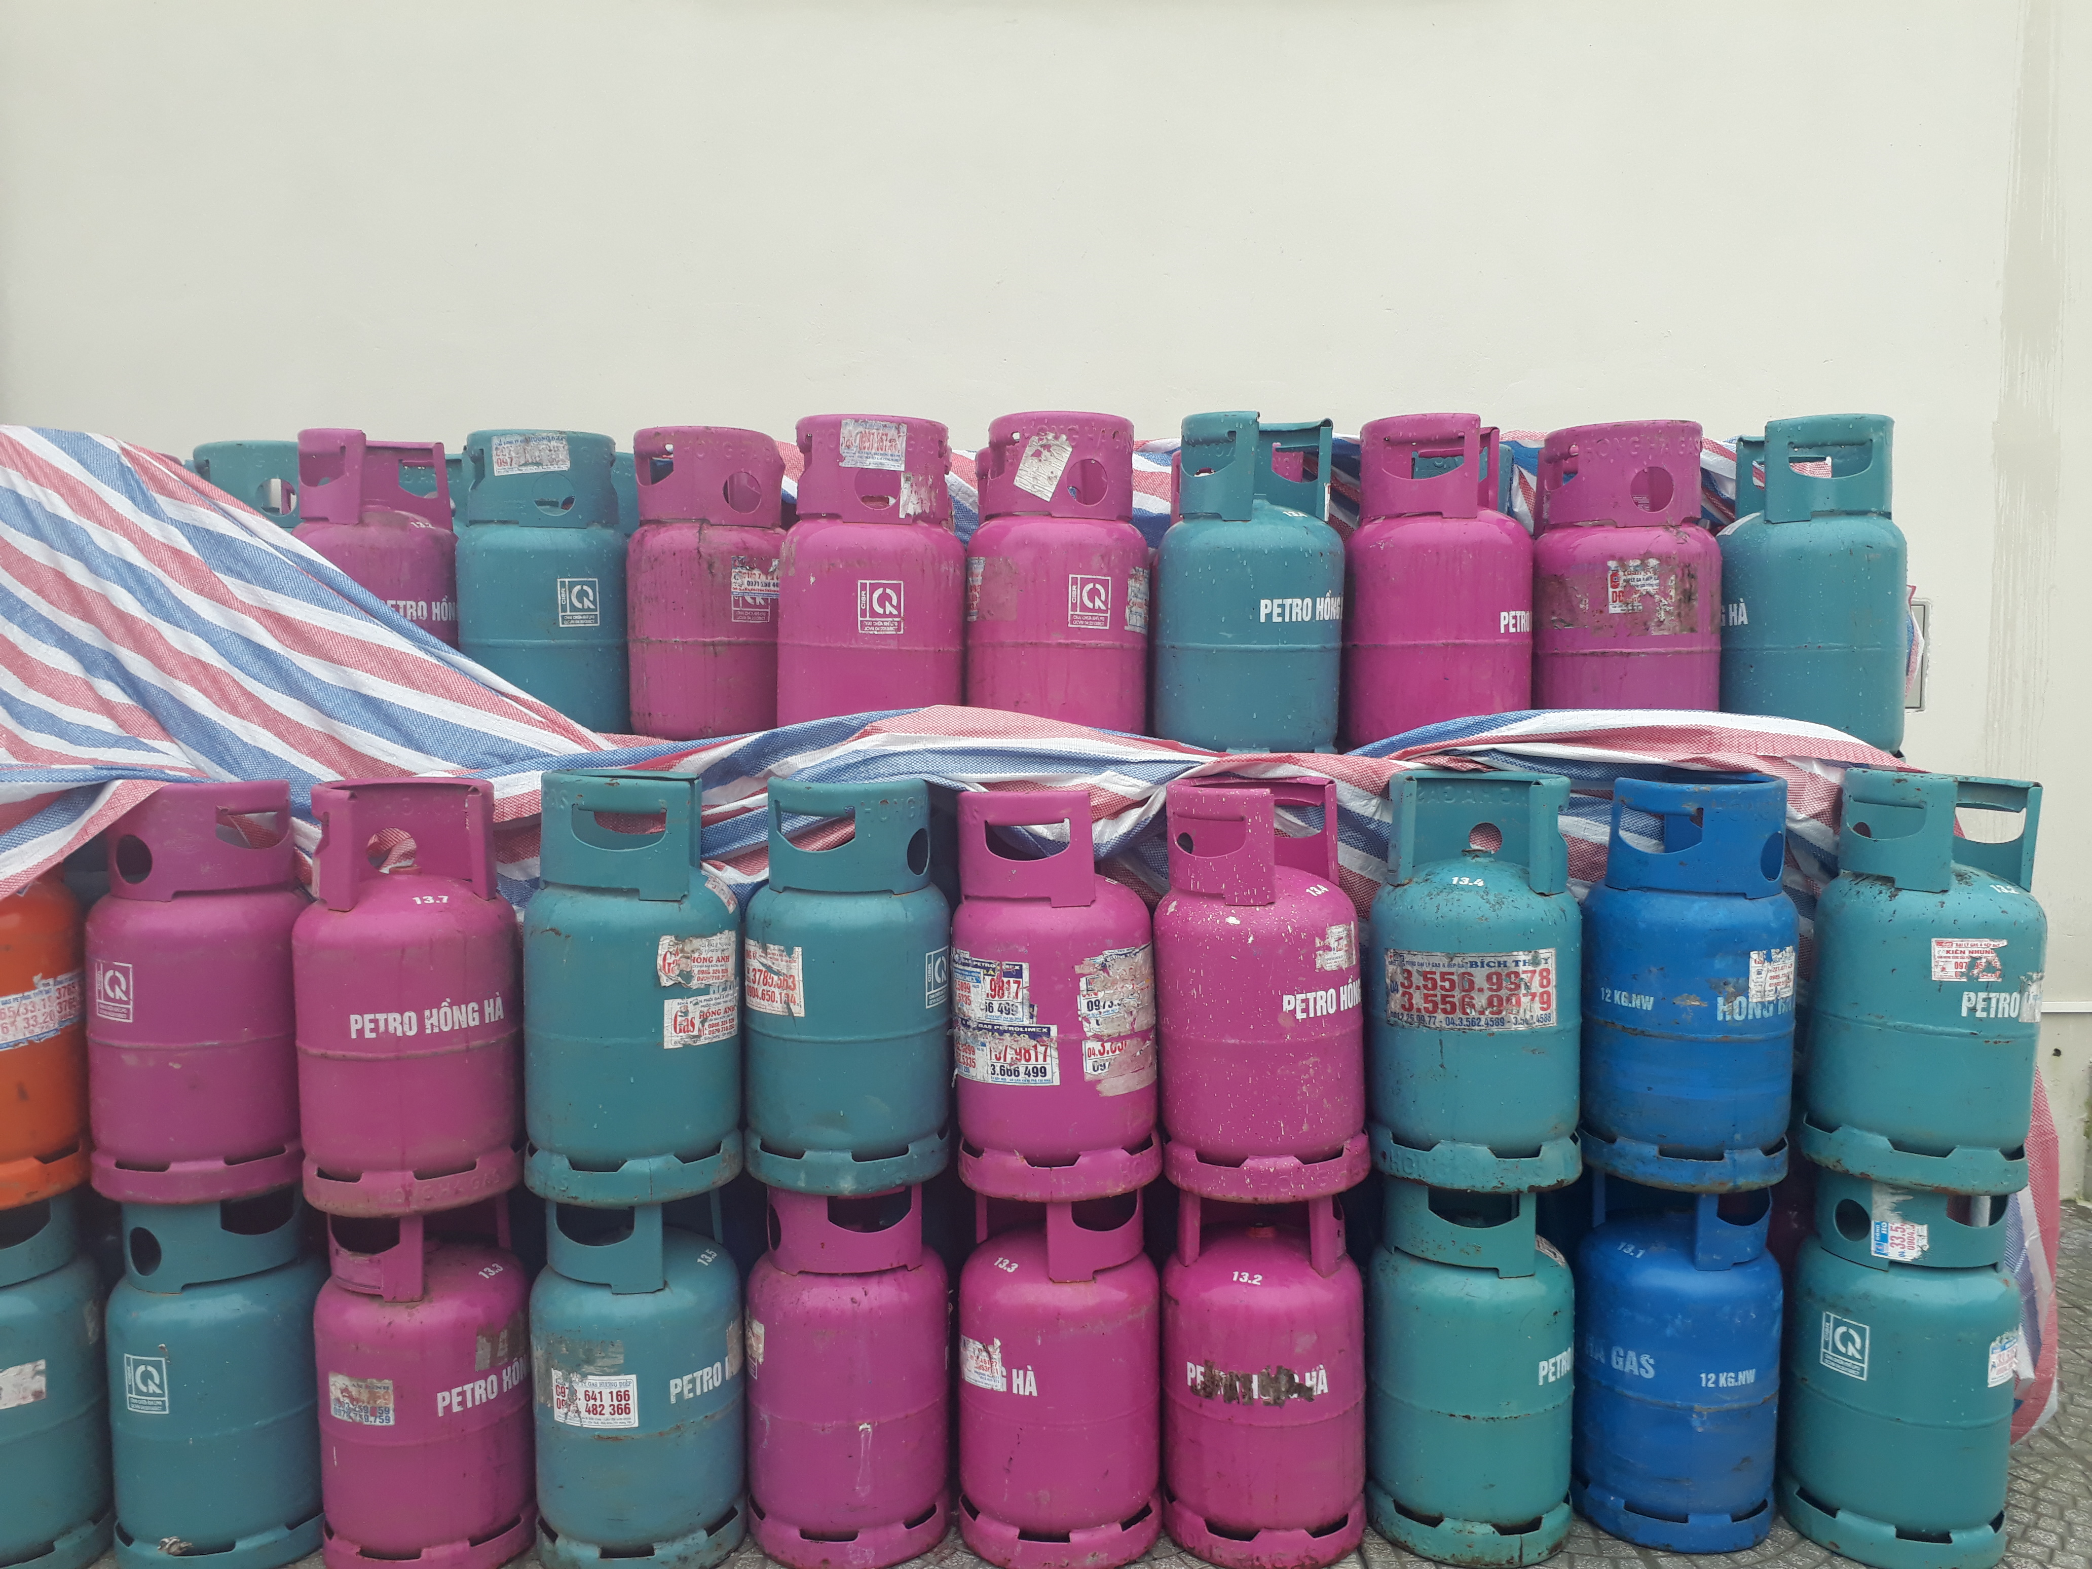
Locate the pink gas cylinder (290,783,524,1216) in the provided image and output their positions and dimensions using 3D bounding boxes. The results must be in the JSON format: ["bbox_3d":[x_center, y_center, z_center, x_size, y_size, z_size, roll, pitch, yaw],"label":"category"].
[{"bbox_3d":[-0.933,0.294,2.391,0.303,0.589,0.303,-4,7,-32],"label":"pink gas cylinder"}]

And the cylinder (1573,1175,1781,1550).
[{"bbox_3d":[1.004,0.857,2.589,0.304,0.585,0.304,-2,5,-34],"label":"cylinder"}]

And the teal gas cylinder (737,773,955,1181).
[{"bbox_3d":[-0.298,0.287,2.469,0.304,0.585,0.304,1,4,0],"label":"teal gas cylinder"}]

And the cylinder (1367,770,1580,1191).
[{"bbox_3d":[0.642,0.275,2.442,0.303,0.589,0.303,0,3,13],"label":"cylinder"}]

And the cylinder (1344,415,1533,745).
[{"bbox_3d":[0.656,-0.304,2.724,0.303,0.589,0.303,2,6,20],"label":"cylinder"}]

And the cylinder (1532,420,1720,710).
[{"bbox_3d":[1.001,-0.297,2.809,0.303,0.589,0.303,-1,5,0],"label":"cylinder"}]

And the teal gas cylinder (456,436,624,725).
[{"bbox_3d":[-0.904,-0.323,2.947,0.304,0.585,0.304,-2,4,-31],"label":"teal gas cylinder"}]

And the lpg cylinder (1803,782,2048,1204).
[{"bbox_3d":[1.318,0.280,2.445,0.304,0.585,0.304,0,4,-19],"label":"lpg cylinder"}]

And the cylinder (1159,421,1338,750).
[{"bbox_3d":[0.331,-0.293,2.664,0.303,0.589,0.303,1,6,0],"label":"cylinder"}]

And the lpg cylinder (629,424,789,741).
[{"bbox_3d":[-0.593,-0.327,2.933,0.303,0.589,0.303,-5,7,-41],"label":"lpg cylinder"}]

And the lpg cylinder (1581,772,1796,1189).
[{"bbox_3d":[0.980,0.285,2.493,0.303,0.589,0.303,3,7,38],"label":"lpg cylinder"}]

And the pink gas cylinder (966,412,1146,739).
[{"bbox_3d":[0.021,-0.299,2.705,0.304,0.585,0.304,0,4,0],"label":"pink gas cylinder"}]

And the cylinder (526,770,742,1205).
[{"bbox_3d":[-0.600,0.276,2.376,0.303,0.589,0.303,0,4,-11],"label":"cylinder"}]

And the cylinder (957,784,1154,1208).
[{"bbox_3d":[0.015,0.289,2.470,0.303,0.589,0.303,-1,4,0],"label":"cylinder"}]

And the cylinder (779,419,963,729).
[{"bbox_3d":[-0.282,-0.287,2.660,0.304,0.585,0.304,-1,4,-12],"label":"cylinder"}]

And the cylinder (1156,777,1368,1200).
[{"bbox_3d":[0.320,0.290,2.442,0.304,0.585,0.304,-2,4,0],"label":"cylinder"}]

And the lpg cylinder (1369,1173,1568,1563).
[{"bbox_3d":[0.662,0.855,2.546,0.304,0.585,0.304,1,4,18],"label":"lpg cylinder"}]

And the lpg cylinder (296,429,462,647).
[{"bbox_3d":[-1.194,-0.316,2.936,0.304,0.585,0.304,2,4,30],"label":"lpg cylinder"}]

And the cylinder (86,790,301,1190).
[{"bbox_3d":[-1.249,0.285,2.426,0.303,0.589,0.303,4,5,20],"label":"cylinder"}]

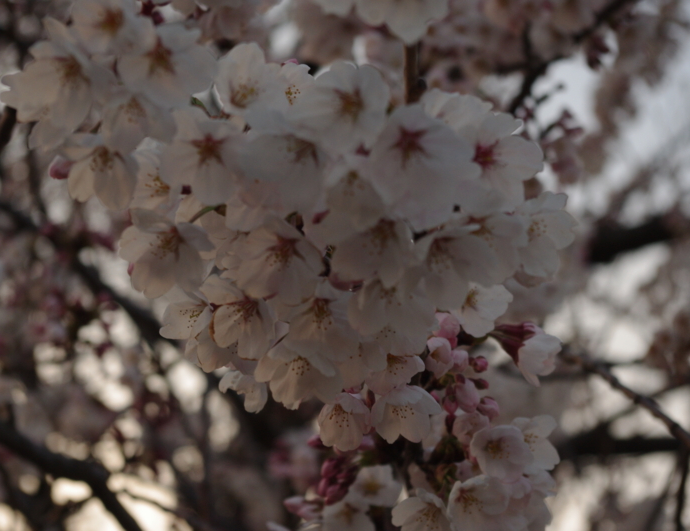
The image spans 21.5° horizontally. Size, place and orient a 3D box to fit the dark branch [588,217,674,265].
[{"bbox_3d":[0.346,-0.030,2.200,0.114,0.036,0.036,-14,0,0],"label":"dark branch"}]

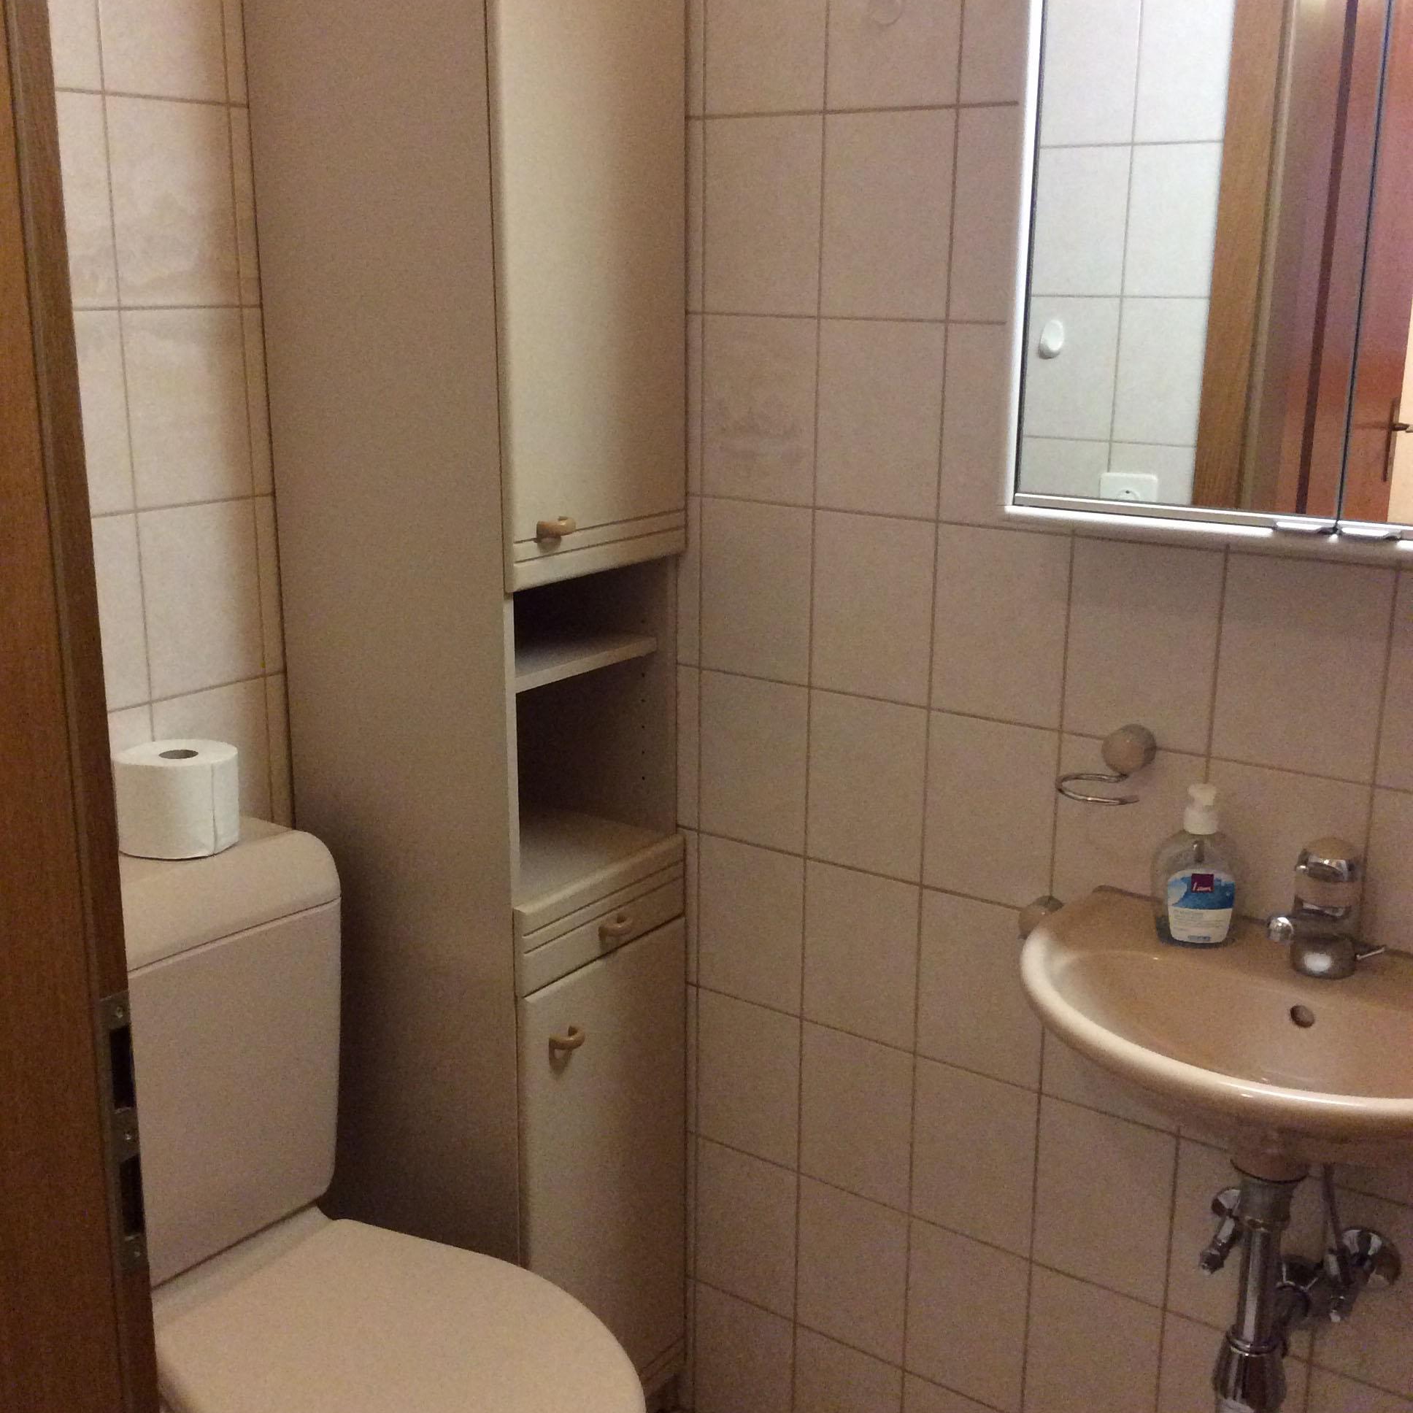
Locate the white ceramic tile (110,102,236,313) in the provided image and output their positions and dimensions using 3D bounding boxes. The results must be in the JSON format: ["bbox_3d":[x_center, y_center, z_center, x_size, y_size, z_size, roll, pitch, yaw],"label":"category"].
[{"bbox_3d":[-0.540,-0.508,1.770,0.011,0.199,0.151,11,18,35],"label":"white ceramic tile"}]

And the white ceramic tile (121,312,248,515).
[{"bbox_3d":[-0.541,-0.313,1.820,0.011,0.199,0.151,11,18,35],"label":"white ceramic tile"}]

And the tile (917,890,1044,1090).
[{"bbox_3d":[0.301,0.305,1.885,0.150,0.199,0.010,11,18,34],"label":"tile"}]

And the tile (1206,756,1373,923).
[{"bbox_3d":[0.545,0.157,1.654,0.149,0.198,0.010,11,18,34],"label":"tile"}]

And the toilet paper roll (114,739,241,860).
[{"bbox_3d":[-0.535,0.093,1.766,0.116,0.092,0.116,0,14,0],"label":"toilet paper roll"}]

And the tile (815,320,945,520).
[{"bbox_3d":[0.183,-0.302,1.816,0.150,0.199,0.010,11,18,34],"label":"tile"}]

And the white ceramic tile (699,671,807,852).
[{"bbox_3d":[0.057,0.064,2.028,0.151,0.199,0.011,11,18,35],"label":"white ceramic tile"}]

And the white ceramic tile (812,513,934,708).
[{"bbox_3d":[0.178,-0.105,1.858,0.148,0.197,0.009,11,18,35],"label":"white ceramic tile"}]

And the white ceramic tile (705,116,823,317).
[{"bbox_3d":[0.061,-0.520,1.850,0.150,0.199,0.010,11,18,34],"label":"white ceramic tile"}]

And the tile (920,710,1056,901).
[{"bbox_3d":[0.301,0.110,1.825,0.149,0.198,0.010,11,18,34],"label":"tile"}]

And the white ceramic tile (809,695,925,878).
[{"bbox_3d":[0.179,0.087,1.919,0.150,0.199,0.010,11,18,34],"label":"white ceramic tile"}]

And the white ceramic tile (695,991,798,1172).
[{"bbox_3d":[0.053,0.455,2.128,0.151,0.199,0.011,11,18,35],"label":"white ceramic tile"}]

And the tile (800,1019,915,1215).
[{"bbox_3d":[0.175,0.470,2.011,0.148,0.197,0.009,11,18,35],"label":"tile"}]

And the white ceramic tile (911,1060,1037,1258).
[{"bbox_3d":[0.297,0.495,1.926,0.148,0.197,0.009,11,18,35],"label":"white ceramic tile"}]

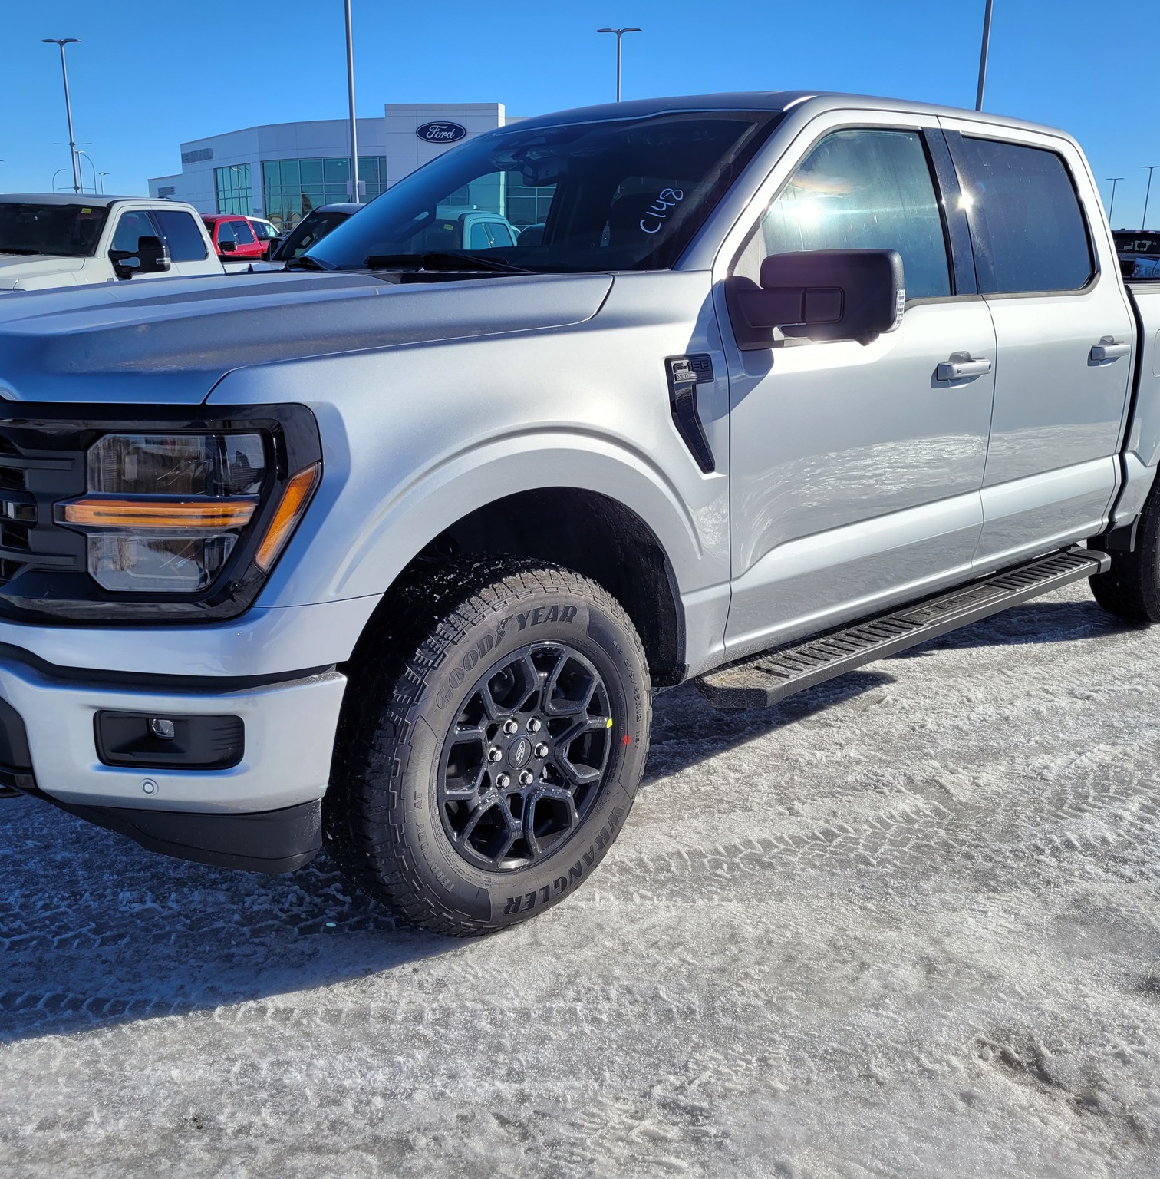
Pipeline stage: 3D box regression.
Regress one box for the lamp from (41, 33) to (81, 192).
[{"bbox_3d":[-18.681,-15.191,43.675,1.500,9.420,0.350,2,15,8],"label":"lamp"}]

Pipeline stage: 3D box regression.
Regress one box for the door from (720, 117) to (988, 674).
[{"bbox_3d":[0.721,-0.600,3.213,1.310,1.360,0.260,-13,20,-43],"label":"door"}]

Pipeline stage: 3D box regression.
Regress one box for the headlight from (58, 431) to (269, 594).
[{"bbox_3d":[-0.752,-0.145,2.147,0.430,0.300,0.180,8,16,30],"label":"headlight"}]

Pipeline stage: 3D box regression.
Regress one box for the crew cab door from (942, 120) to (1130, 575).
[{"bbox_3d":[1.519,-0.788,3.962,1.120,1.360,0.260,-13,20,-43],"label":"crew cab door"}]

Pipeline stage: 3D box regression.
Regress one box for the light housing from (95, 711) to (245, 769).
[{"bbox_3d":[-0.719,0.266,2.115,0.255,0.105,0.100,4,15,11],"label":"light housing"}]

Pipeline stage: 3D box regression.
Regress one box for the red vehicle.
[{"bbox_3d":[-8.010,-6.950,25.120,2.040,1.970,5.900,3,16,8],"label":"red vehicle"}]

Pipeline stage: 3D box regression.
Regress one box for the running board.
[{"bbox_3d":[1.160,0.079,3.759,2.100,0.065,0.180,-14,20,-42],"label":"running board"}]

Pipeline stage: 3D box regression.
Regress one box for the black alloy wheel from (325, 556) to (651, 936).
[{"bbox_3d":[-0.188,0.331,2.547,0.280,0.800,0.800,14,20,42],"label":"black alloy wheel"}]

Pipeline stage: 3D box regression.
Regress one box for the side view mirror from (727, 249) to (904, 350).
[{"bbox_3d":[0.521,-0.652,2.645,0.180,0.210,0.415,-13,20,-43],"label":"side view mirror"}]

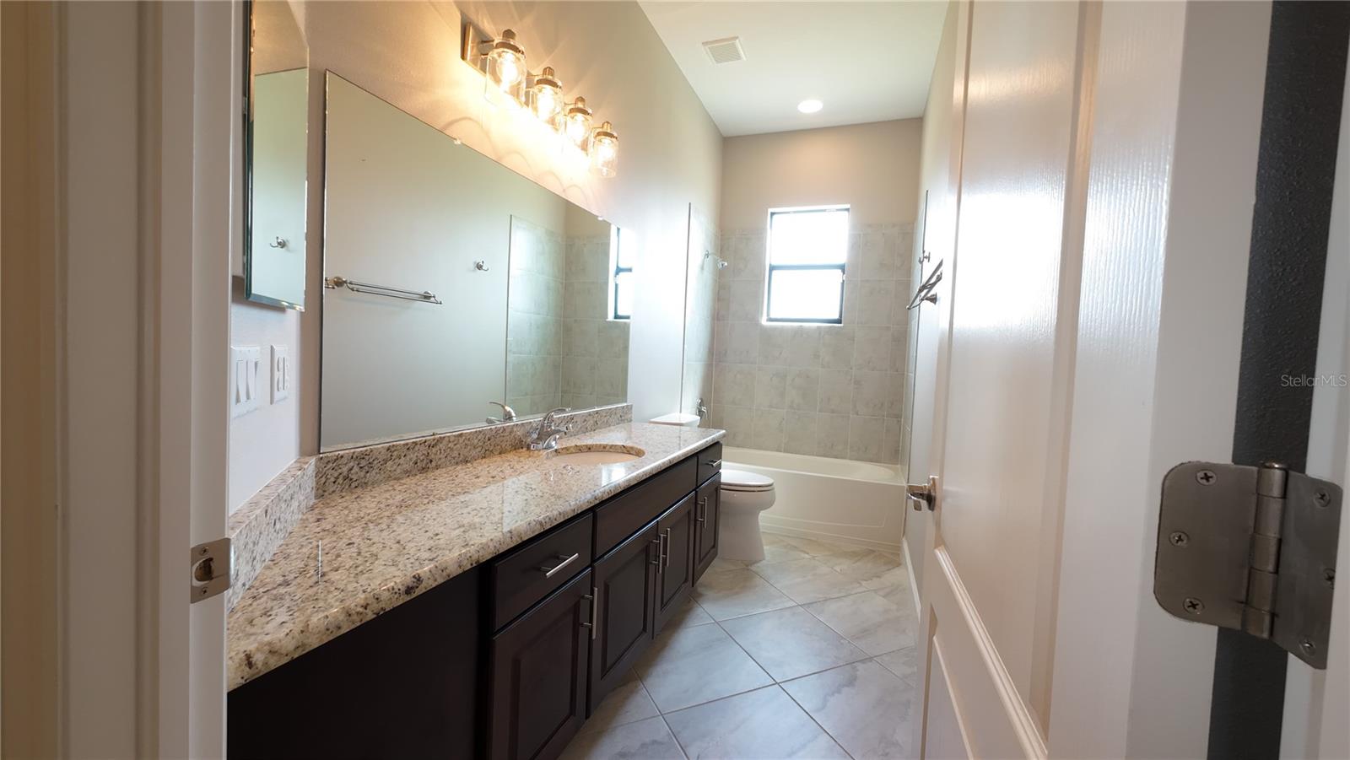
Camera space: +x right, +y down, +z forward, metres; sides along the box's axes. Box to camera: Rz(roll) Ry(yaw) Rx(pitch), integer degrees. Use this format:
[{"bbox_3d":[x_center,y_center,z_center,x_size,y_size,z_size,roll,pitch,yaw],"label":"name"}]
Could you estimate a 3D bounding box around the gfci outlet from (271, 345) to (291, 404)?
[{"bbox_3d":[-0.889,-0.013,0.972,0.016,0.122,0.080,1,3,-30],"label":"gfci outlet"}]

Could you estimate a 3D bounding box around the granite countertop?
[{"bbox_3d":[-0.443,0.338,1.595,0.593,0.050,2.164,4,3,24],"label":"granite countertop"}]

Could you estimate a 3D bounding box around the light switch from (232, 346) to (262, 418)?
[{"bbox_3d":[-0.802,0.000,0.806,0.014,0.122,0.145,1,3,-30],"label":"light switch"}]

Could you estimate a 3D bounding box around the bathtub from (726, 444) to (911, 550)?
[{"bbox_3d":[0.945,0.912,3.523,1.618,0.462,0.705,3,3,17],"label":"bathtub"}]

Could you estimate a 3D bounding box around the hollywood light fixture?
[{"bbox_3d":[-0.492,-1.096,1.767,0.189,0.275,0.732,4,3,24],"label":"hollywood light fixture"}]

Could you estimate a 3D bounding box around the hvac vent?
[{"bbox_3d":[0.326,-2.150,2.823,0.227,0.020,0.232,3,3,17],"label":"hvac vent"}]

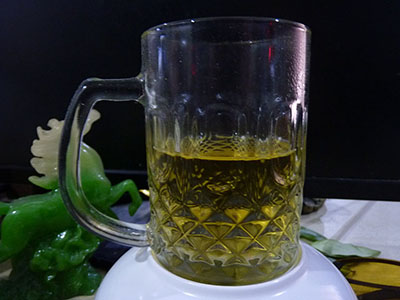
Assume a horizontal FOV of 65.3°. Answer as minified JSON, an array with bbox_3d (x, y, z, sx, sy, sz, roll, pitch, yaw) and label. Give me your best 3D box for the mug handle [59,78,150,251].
[{"bbox_3d":[-0.049,0.009,0.164,0.045,0.088,0.015,-3,12,-11],"label":"mug handle"}]

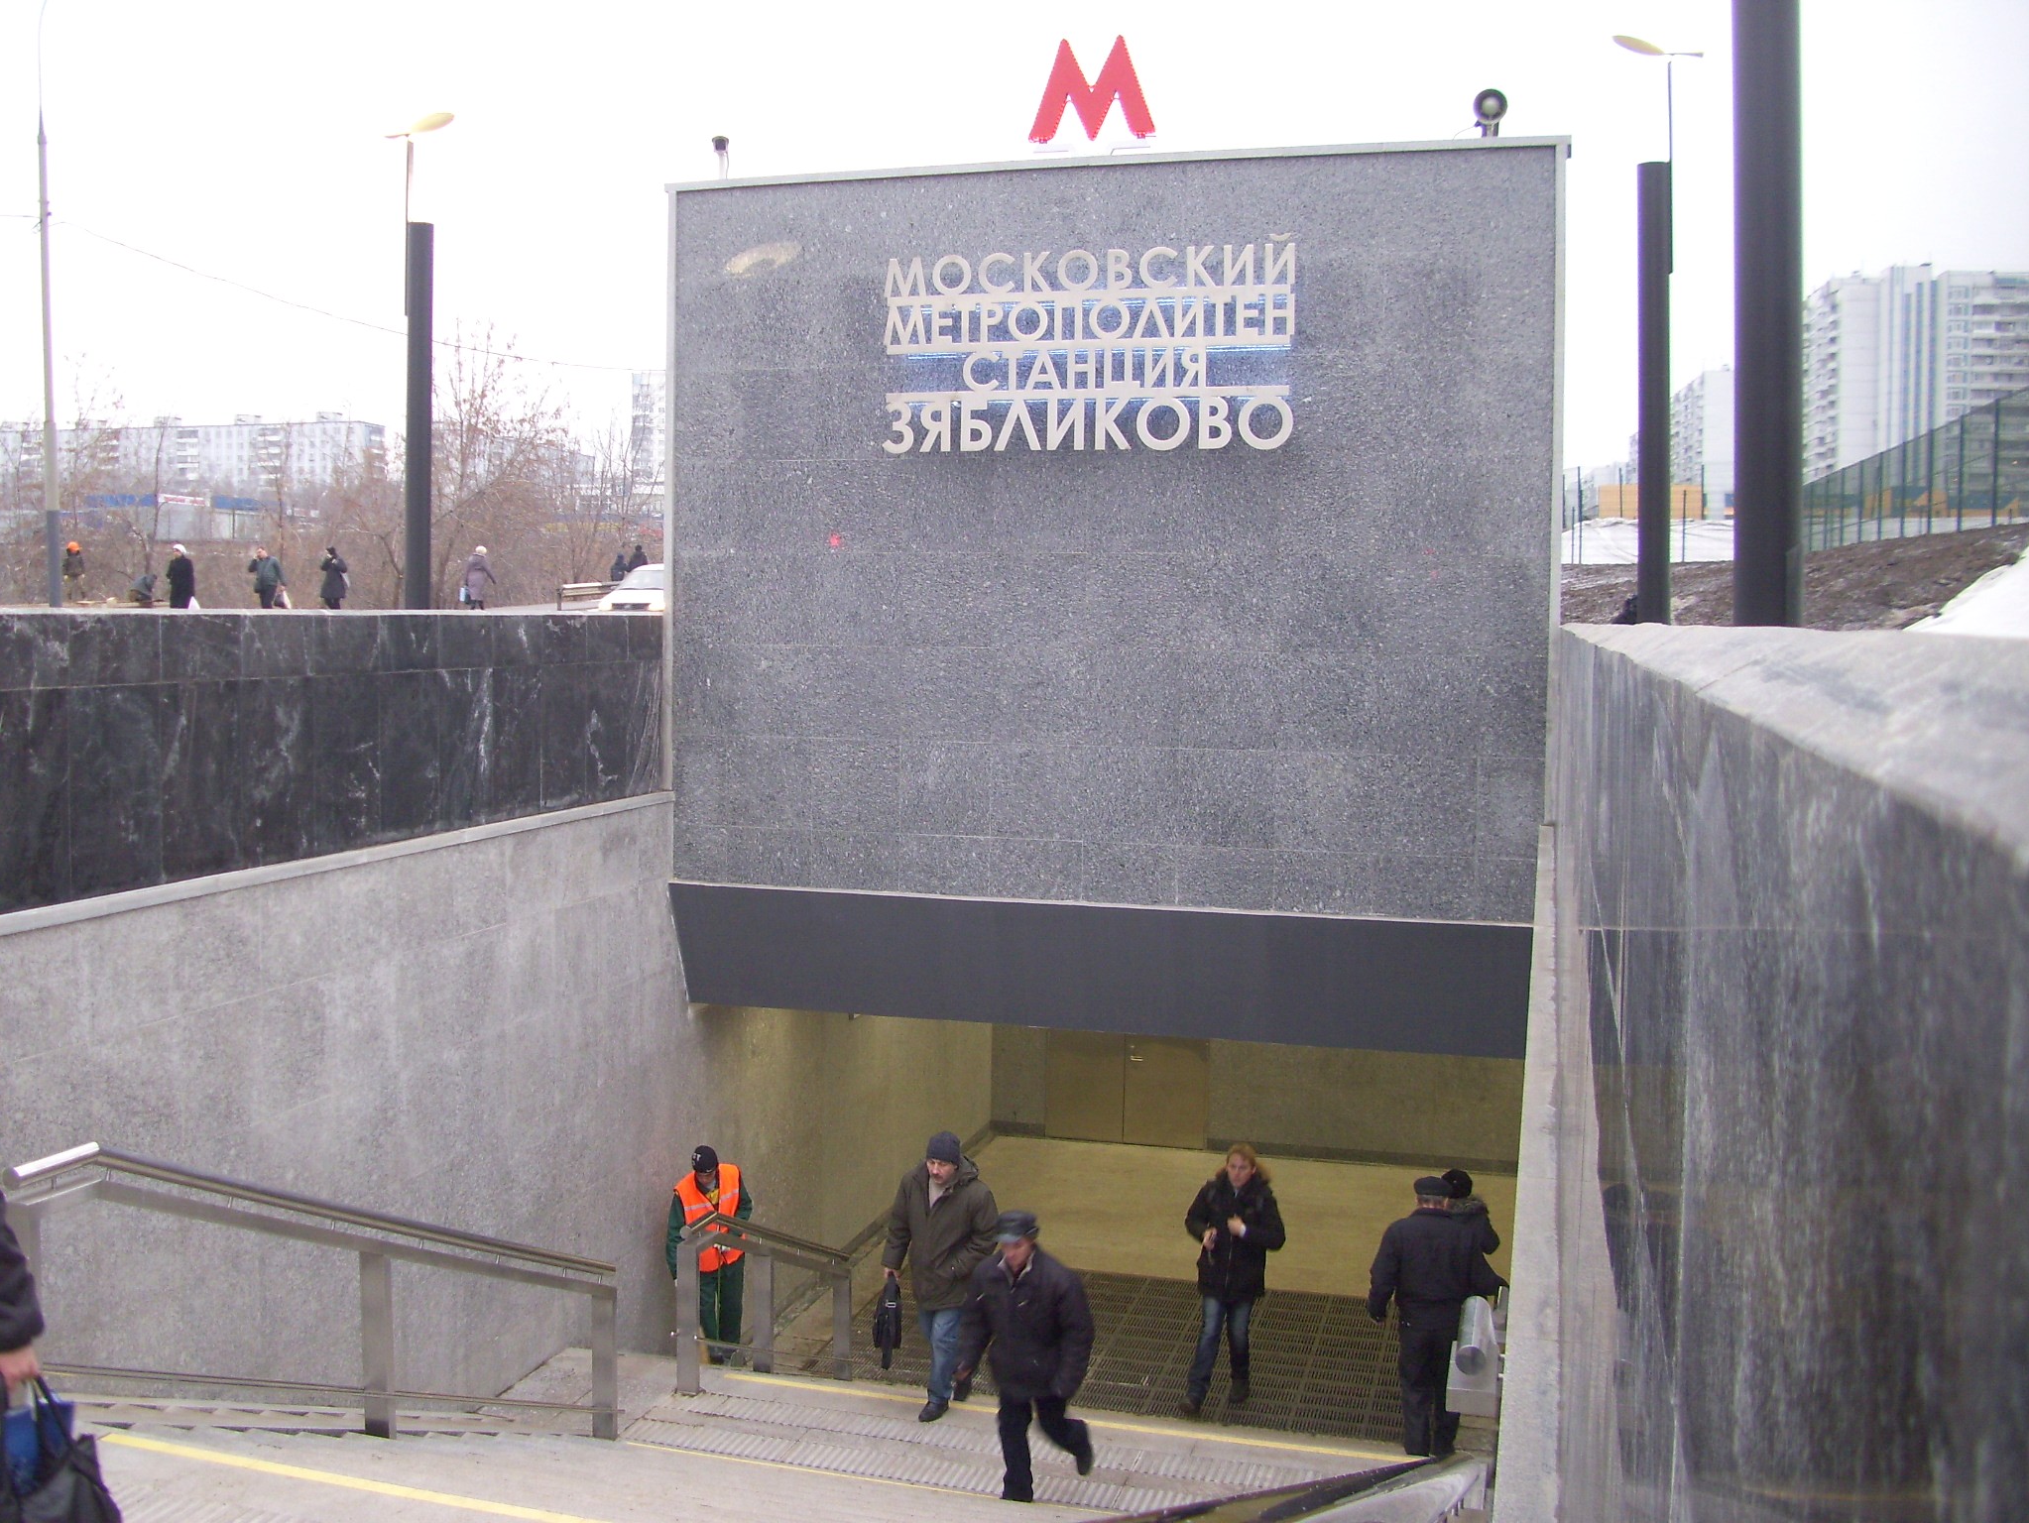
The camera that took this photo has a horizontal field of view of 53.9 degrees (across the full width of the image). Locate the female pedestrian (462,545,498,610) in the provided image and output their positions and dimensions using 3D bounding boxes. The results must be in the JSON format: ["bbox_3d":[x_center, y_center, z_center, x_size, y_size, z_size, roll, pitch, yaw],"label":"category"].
[{"bbox_3d":[-12.733,-4.383,47.500,0.650,1.600,0.500,2,4,14],"label":"female pedestrian"}]

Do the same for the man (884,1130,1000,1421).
[{"bbox_3d":[-0.431,3.000,11.643,0.640,1.710,0.500,2,4,18],"label":"man"}]

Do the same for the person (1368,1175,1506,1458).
[{"bbox_3d":[2.396,3.154,11.344,0.680,1.630,0.460,2,4,18],"label":"person"}]

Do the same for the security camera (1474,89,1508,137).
[{"bbox_3d":[2.856,-3.882,11.949,0.220,0.300,0.300,2,4,15],"label":"security camera"}]

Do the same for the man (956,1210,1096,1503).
[{"bbox_3d":[0.064,3.188,10.688,0.660,1.600,0.580,2,4,25],"label":"man"}]

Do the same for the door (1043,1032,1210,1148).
[{"bbox_3d":[1.215,3.044,21.273,1.790,2.100,0.100,2,4,15],"label":"door"}]

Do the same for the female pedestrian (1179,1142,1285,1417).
[{"bbox_3d":[1.336,3.179,12.260,0.620,1.700,0.460,1,4,13],"label":"female pedestrian"}]

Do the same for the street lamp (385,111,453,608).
[{"bbox_3d":[-8.352,-5.612,28.000,0.880,6.990,0.600,2,4,15],"label":"street lamp"}]

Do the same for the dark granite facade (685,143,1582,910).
[{"bbox_3d":[0.493,-1.416,12.843,5.710,4.640,0.400,2,4,15],"label":"dark granite facade"}]

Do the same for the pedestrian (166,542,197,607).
[{"bbox_3d":[-19.235,-4.195,46.056,0.500,1.640,0.550,-1,4,-24],"label":"pedestrian"}]

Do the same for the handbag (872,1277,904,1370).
[{"bbox_3d":[-0.746,3.319,11.802,0.160,0.480,0.360,1,4,1],"label":"handbag"}]

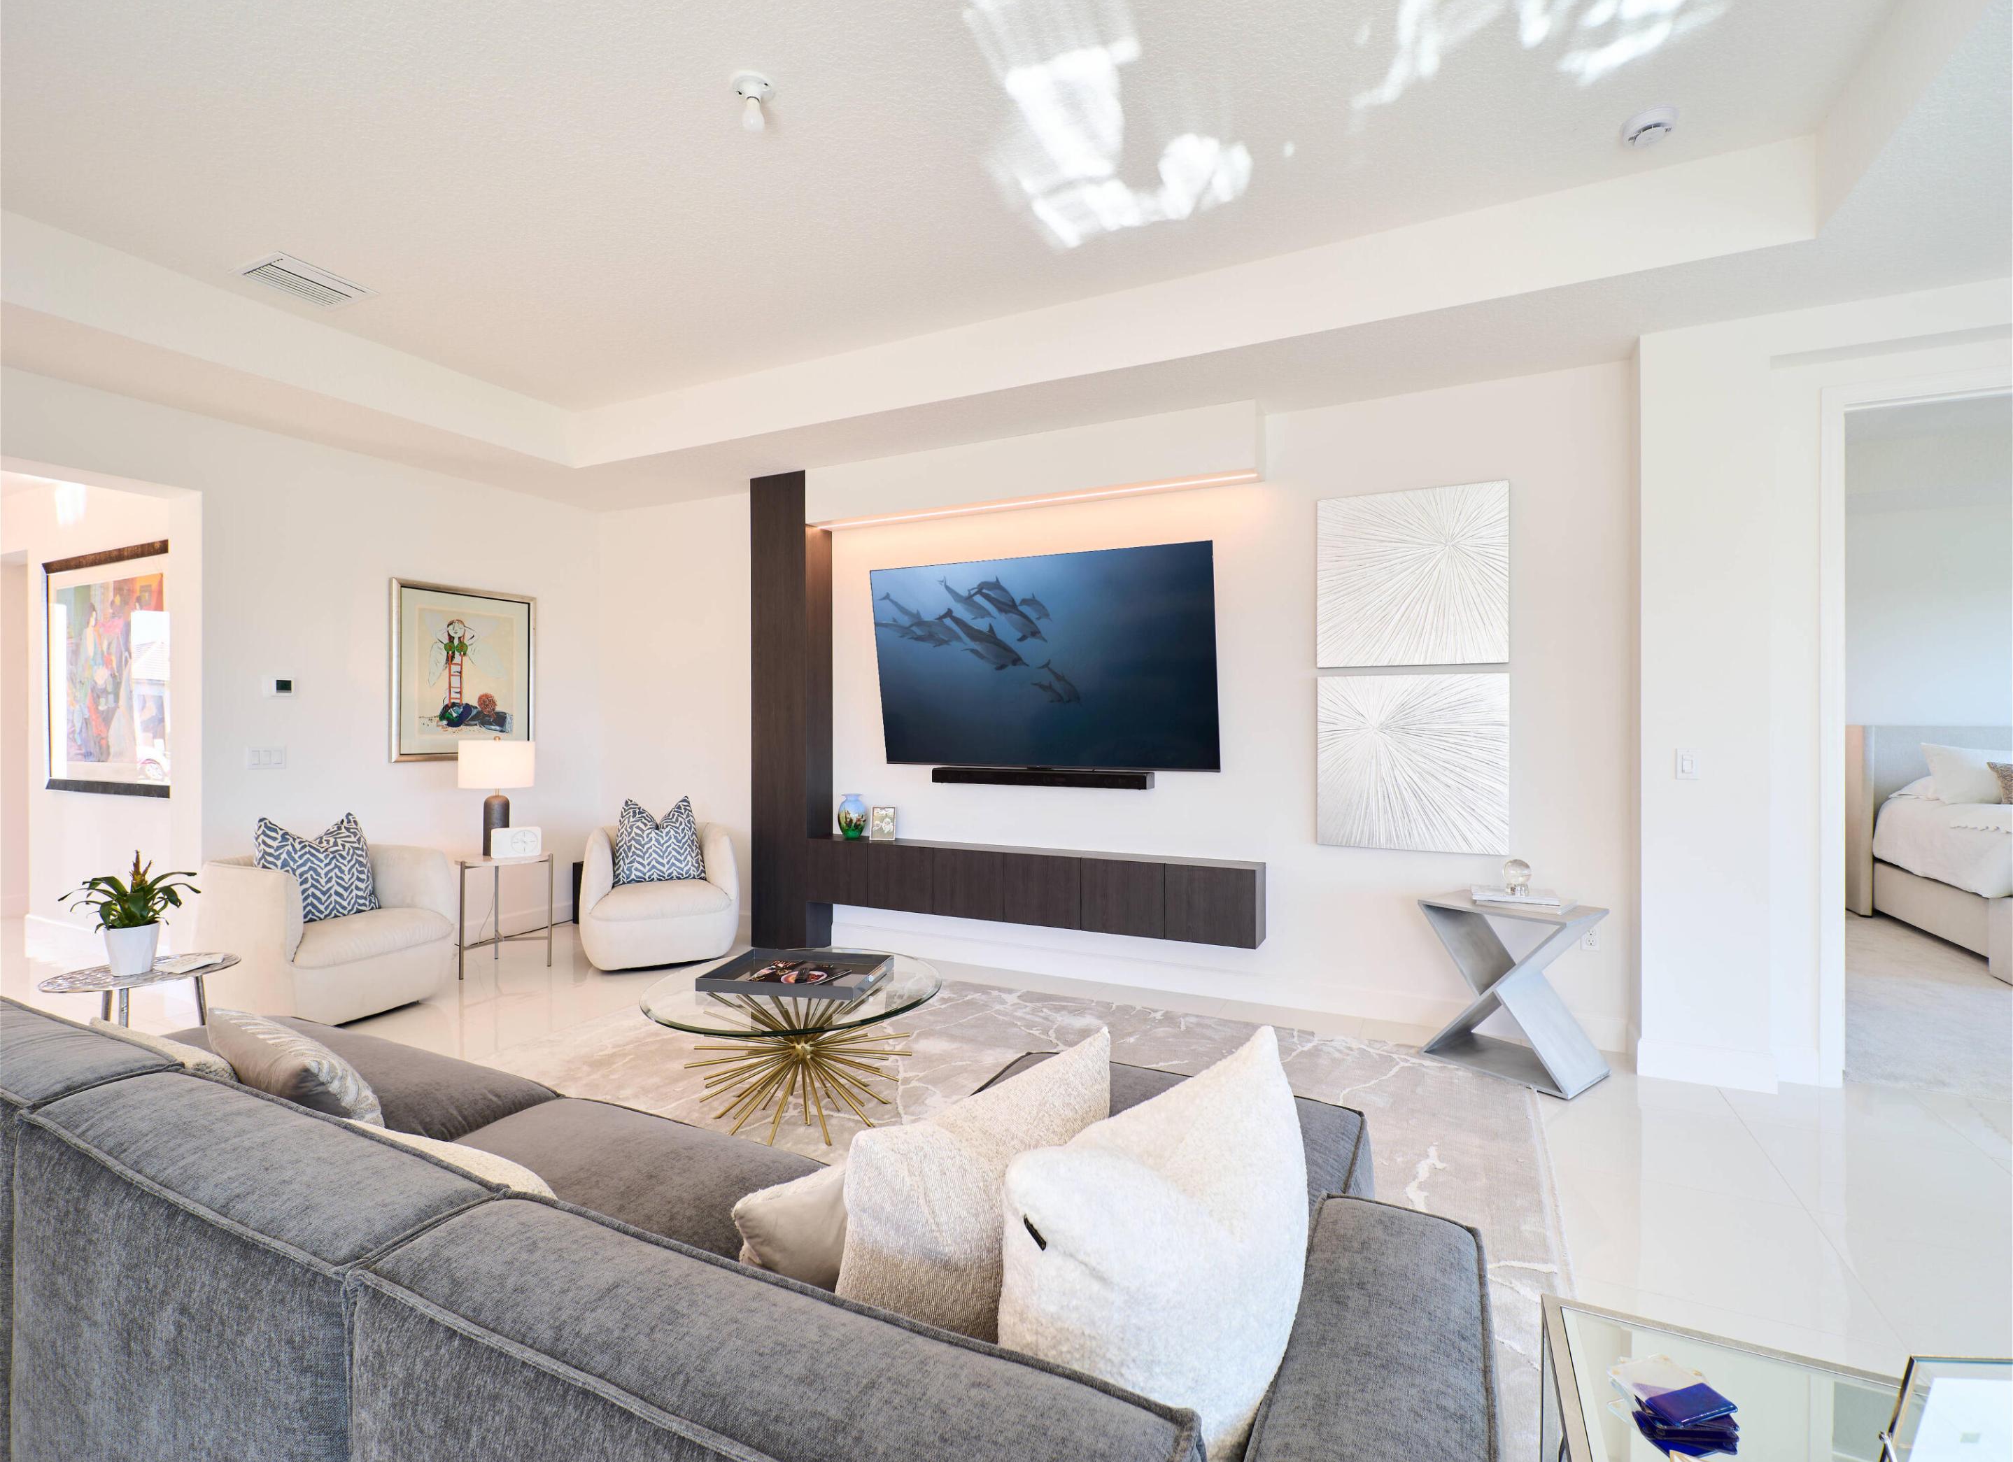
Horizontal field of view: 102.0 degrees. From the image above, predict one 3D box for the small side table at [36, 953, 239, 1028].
[{"bbox_3d":[-2.755,1.032,2.608,0.450,0.540,0.450,0,0,24],"label":"small side table"}]

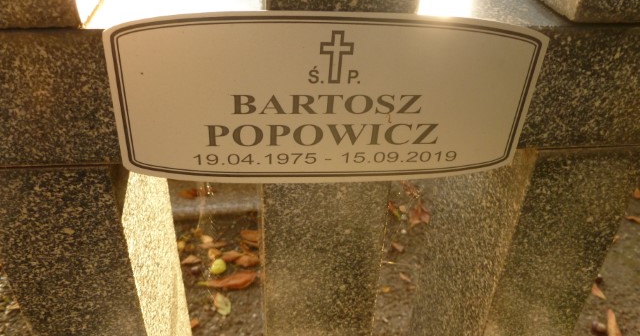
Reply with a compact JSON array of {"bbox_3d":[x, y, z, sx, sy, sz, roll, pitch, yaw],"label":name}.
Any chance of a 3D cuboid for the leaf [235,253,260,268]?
[{"bbox_3d":[-0.183,0.233,1.304,0.060,0.018,0.040,-5,34,-11],"label":"leaf"}]

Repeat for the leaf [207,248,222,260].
[{"bbox_3d":[-0.238,0.197,1.176,0.034,0.014,0.026,2,32,0],"label":"leaf"}]

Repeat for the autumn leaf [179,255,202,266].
[{"bbox_3d":[-0.287,0.207,1.156,0.047,0.014,0.024,2,32,0],"label":"autumn leaf"}]

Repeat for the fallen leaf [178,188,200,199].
[{"bbox_3d":[-0.362,0.071,1.436,0.060,0.018,0.035,-5,34,-10],"label":"fallen leaf"}]

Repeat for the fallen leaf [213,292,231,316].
[{"bbox_3d":[-0.199,0.277,1.050,0.028,0.012,0.054,-9,33,-17],"label":"fallen leaf"}]

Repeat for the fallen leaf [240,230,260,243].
[{"bbox_3d":[-0.163,0.163,1.235,0.052,0.013,0.028,2,32,0],"label":"fallen leaf"}]

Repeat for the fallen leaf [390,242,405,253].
[{"bbox_3d":[0.204,0.209,1.363,0.022,0.012,0.043,-25,41,-35],"label":"fallen leaf"}]

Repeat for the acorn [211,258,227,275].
[{"bbox_3d":[-0.207,0.201,1.056,0.030,0.029,0.030,2,33,0],"label":"acorn"}]

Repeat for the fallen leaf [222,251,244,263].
[{"bbox_3d":[-0.223,0.225,1.318,0.054,0.015,0.035,-6,34,-12],"label":"fallen leaf"}]

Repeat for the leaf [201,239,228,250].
[{"bbox_3d":[-0.247,0.179,1.205,0.064,0.012,0.022,2,32,0],"label":"leaf"}]

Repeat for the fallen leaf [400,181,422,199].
[{"bbox_3d":[0.252,0.059,1.424,0.036,0.018,0.070,-18,37,-29],"label":"fallen leaf"}]

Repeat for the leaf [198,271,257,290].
[{"bbox_3d":[-0.197,0.241,1.103,0.122,0.018,0.036,-7,33,-14],"label":"leaf"}]

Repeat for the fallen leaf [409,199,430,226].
[{"bbox_3d":[0.285,0.127,1.481,0.065,0.025,0.098,12,34,16],"label":"fallen leaf"}]

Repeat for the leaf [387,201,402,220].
[{"bbox_3d":[0.215,0.123,1.494,0.030,0.015,0.093,-9,35,-16],"label":"leaf"}]

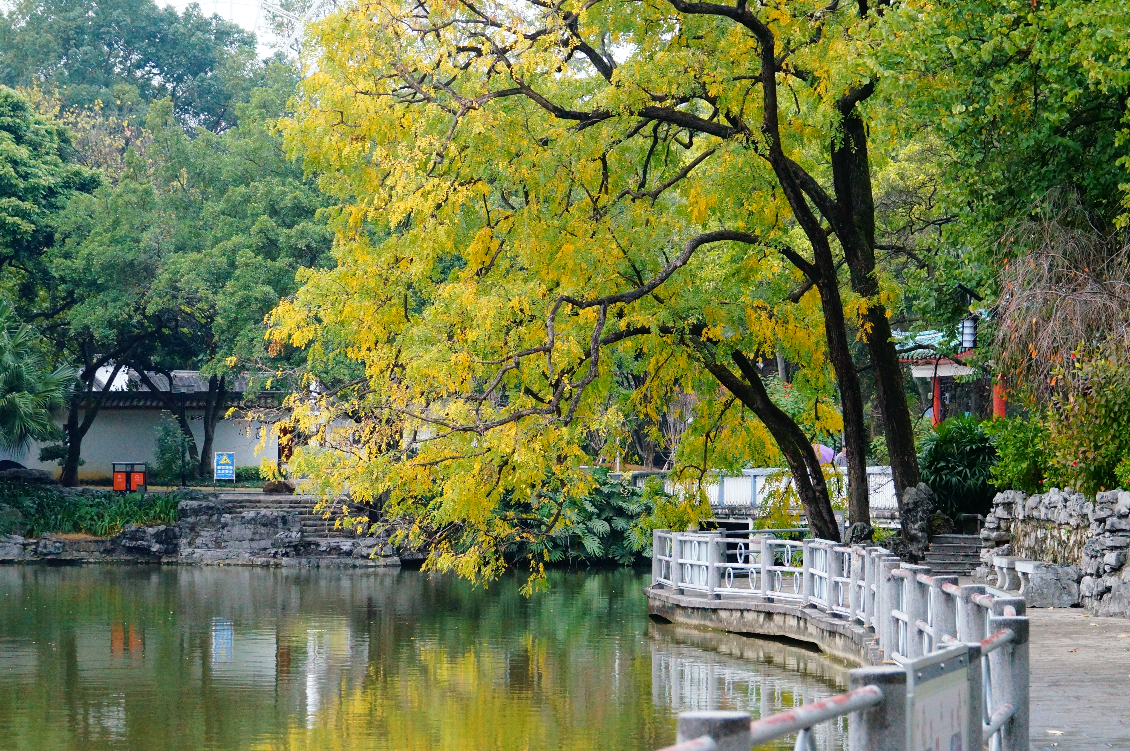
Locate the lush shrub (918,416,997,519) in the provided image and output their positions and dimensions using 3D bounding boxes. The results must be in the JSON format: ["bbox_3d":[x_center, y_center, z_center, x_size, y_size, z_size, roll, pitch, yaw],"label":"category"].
[{"bbox_3d":[7.967,1.931,64.800,1.750,2.200,1.700,0,-2,0],"label":"lush shrub"}]

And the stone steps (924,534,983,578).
[{"bbox_3d":[7.435,3.460,61.300,1.350,0.780,1.400,-1,-2,21],"label":"stone steps"}]

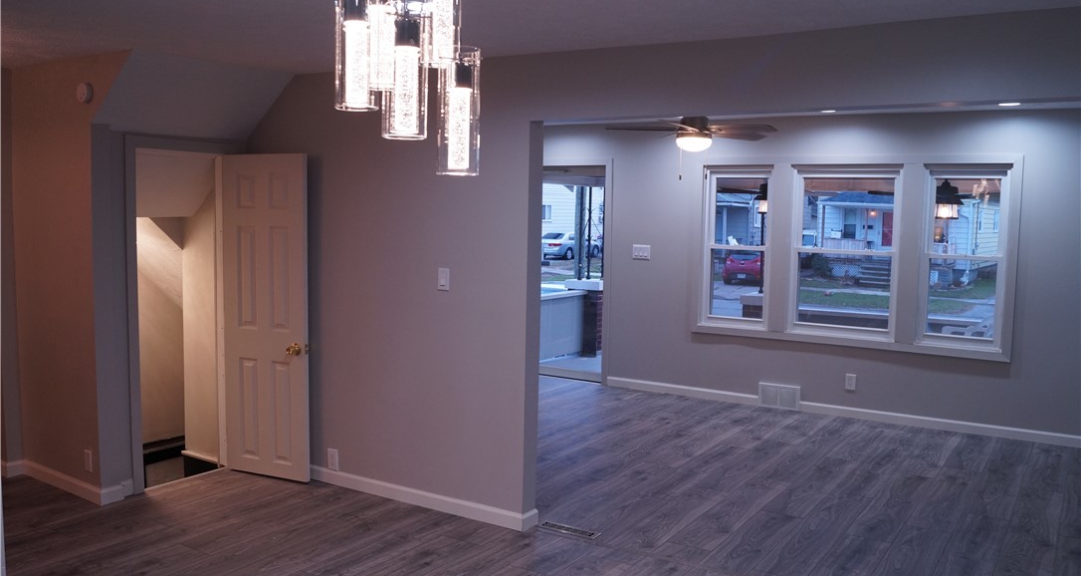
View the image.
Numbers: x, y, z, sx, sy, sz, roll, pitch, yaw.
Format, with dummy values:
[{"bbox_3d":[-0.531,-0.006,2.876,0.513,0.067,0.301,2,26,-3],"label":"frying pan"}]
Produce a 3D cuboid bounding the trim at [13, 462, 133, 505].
[{"bbox_3d":[-2.701,1.099,4.647,0.904,0.081,0.179,4,6,30],"label":"trim"}]

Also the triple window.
[{"bbox_3d":[2.461,-0.289,6.593,2.445,1.513,0.100,4,6,30],"label":"triple window"}]

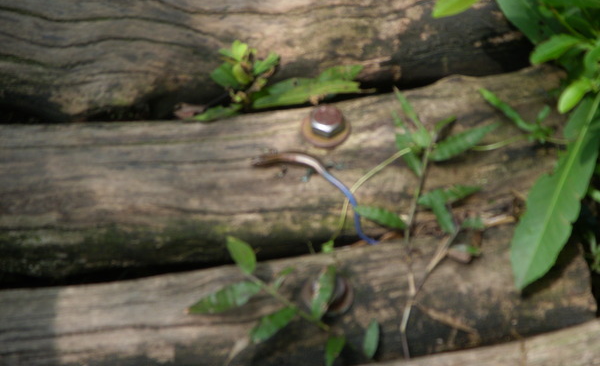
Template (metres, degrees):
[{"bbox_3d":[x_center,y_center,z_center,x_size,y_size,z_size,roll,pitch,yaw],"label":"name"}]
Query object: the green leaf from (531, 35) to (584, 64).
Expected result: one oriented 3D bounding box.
[{"bbox_3d":[0.163,-0.083,1.258,0.035,0.006,0.015,-21,50,-13],"label":"green leaf"}]

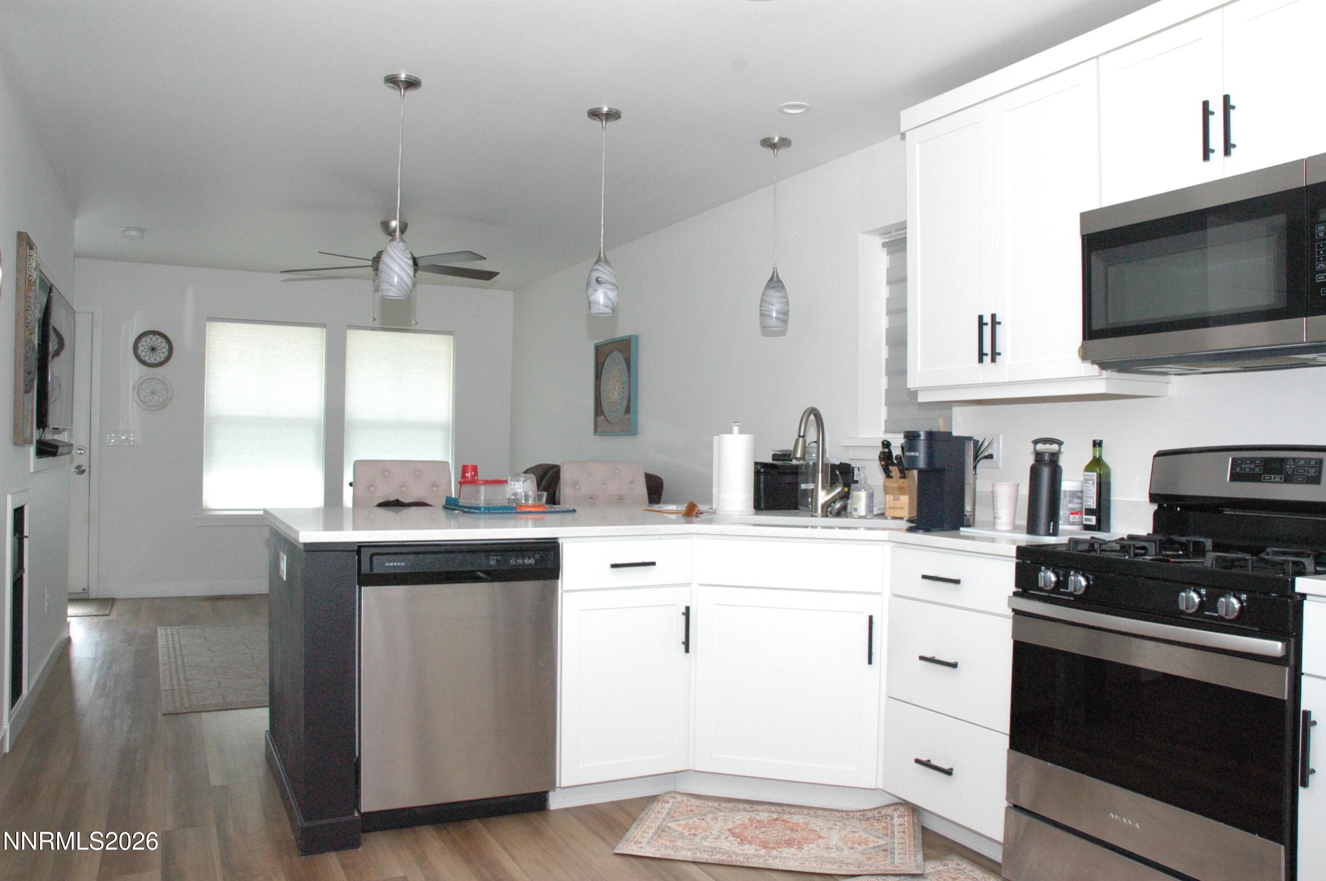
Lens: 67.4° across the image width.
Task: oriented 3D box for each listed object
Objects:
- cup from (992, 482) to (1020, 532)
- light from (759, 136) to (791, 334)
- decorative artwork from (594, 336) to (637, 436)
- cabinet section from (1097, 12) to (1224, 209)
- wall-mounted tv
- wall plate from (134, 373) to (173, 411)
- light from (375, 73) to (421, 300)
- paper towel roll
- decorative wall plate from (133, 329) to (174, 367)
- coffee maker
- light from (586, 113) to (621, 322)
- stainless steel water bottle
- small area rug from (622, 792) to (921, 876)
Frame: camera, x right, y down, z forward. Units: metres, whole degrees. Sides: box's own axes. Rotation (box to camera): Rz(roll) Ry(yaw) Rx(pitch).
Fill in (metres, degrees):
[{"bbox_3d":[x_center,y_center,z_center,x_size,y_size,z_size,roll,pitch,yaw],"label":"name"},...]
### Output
[{"bbox_3d":[1.066,0.206,3.090,0.084,0.146,0.084,1,-1,0],"label":"cup"},{"bbox_3d":[0.469,-0.856,4.134,0.132,0.800,0.132,1,-1,0],"label":"light"},{"bbox_3d":[-0.310,-0.345,6.508,0.050,0.630,0.590,1,0,-27],"label":"decorative artwork"},{"bbox_3d":[1.462,-0.880,2.735,0.320,0.435,0.375,1,-1,-27],"label":"cabinet section"},{"bbox_3d":[-2.766,-0.351,4.537,0.060,0.610,1.110,1,0,-27],"label":"wall-mounted tv"},{"bbox_3d":[-3.688,-0.345,7.197,0.272,0.272,0.025,1,-1,-27],"label":"wall plate"},{"bbox_3d":[-0.922,-0.887,3.471,0.132,0.790,0.132,1,-1,-27],"label":"light"},{"bbox_3d":[0.275,0.110,3.820,0.152,0.350,0.150,1,-1,0],"label":"paper towel roll"},{"bbox_3d":[-3.690,-0.665,7.197,0.270,0.270,0.025,1,-1,-27],"label":"decorative wall plate"},{"bbox_3d":[0.896,0.127,3.284,0.290,0.325,0.130,1,0,-42],"label":"coffee maker"},{"bbox_3d":[-0.229,-0.863,3.787,0.130,0.780,0.130,1,0,0],"label":"light"},{"bbox_3d":[1.111,0.136,2.890,0.093,0.285,0.093,3,-1,-27],"label":"stainless steel water bottle"},{"bbox_3d":[0.340,1.183,3.029,0.860,0.025,0.510,1,0,11],"label":"small area rug"}]

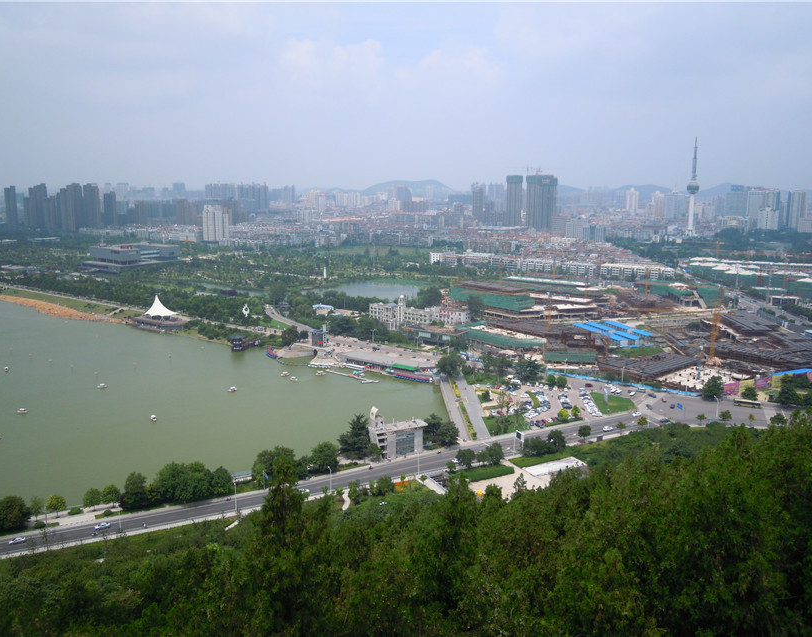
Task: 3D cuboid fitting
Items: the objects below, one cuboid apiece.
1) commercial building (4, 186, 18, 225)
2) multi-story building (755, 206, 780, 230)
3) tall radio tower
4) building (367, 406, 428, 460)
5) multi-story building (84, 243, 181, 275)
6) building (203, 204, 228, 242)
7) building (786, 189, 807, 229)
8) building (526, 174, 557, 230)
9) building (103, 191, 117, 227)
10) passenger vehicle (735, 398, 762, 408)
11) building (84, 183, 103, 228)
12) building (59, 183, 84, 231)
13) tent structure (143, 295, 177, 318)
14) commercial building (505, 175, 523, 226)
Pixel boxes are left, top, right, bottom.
[{"bbox_3d":[-988.320,-279.410,1717.550,23.000,95.000,17.000,7,13,31],"label":"commercial building"},{"bbox_3d":[810.910,-219.160,1535.880,45.000,59.000,21.000,6,12,27],"label":"multi-story building"},{"bbox_3d":[593.850,-269.170,1415.100,23.000,199.000,23.000,5,12,22],"label":"tall radio tower"},{"bbox_3d":[-2.810,42.680,256.710,20.500,16.000,8.000,-5,12,-26],"label":"building"},{"bbox_3d":[-329.830,-72.720,825.470,70.000,27.500,84.000,7,13,32],"label":"multi-story building"},{"bbox_3d":[-340.950,-169.810,1224.710,41.000,65.000,24.000,6,12,27],"label":"building"},{"bbox_3d":[927.160,-252.970,1627.250,36.000,90.000,22.000,7,13,31],"label":"building"},{"bbox_3d":[321.340,-271.520,1616.280,66.000,126.000,30.000,6,12,27],"label":"building"},{"bbox_3d":[-710.470,-260.050,1650.470,25.000,84.000,16.000,7,13,31],"label":"building"},{"bbox_3d":[156.140,38.890,313.940,11.000,3.100,2.500,5,12,23],"label":"passenger vehicle"},{"bbox_3d":[-716.890,-254.380,1572.500,29.000,102.000,20.000,7,13,31],"label":"building"},{"bbox_3d":[-732.560,-243.190,1498.530,41.000,102.000,24.000,6,12,27],"label":"building"},{"bbox_3d":[-188.430,-9.520,526.030,23.000,17.500,21.000,6,12,27],"label":"tent structure"},{"bbox_3d":[256.380,-269.730,1610.160,34.000,124.000,27.000,6,12,27],"label":"commercial building"}]

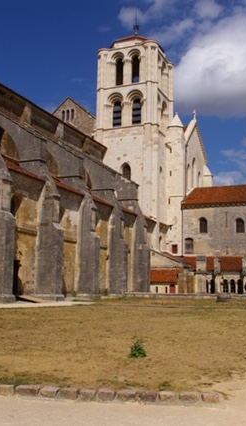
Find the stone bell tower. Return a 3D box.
[{"bbox_3d":[1.807,-7.959,67.031,9.200,37.000,8.900,-2,-9,23],"label":"stone bell tower"}]

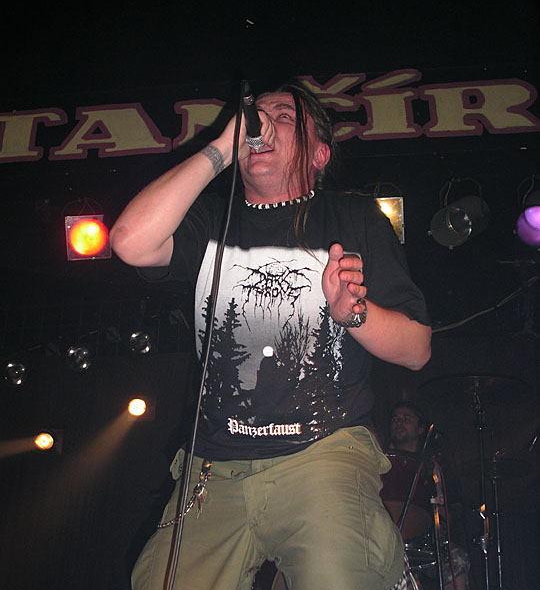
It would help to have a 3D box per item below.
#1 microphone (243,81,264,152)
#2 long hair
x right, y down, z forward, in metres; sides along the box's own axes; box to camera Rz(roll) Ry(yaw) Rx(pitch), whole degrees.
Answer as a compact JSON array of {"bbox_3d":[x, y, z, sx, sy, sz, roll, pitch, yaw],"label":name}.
[{"bbox_3d":[-0.035,-0.373,1.660,0.048,0.175,0.048,-5,26,3],"label":"microphone"},{"bbox_3d":[0.071,-0.289,1.740,0.160,0.350,0.190,7,17,20],"label":"long hair"}]

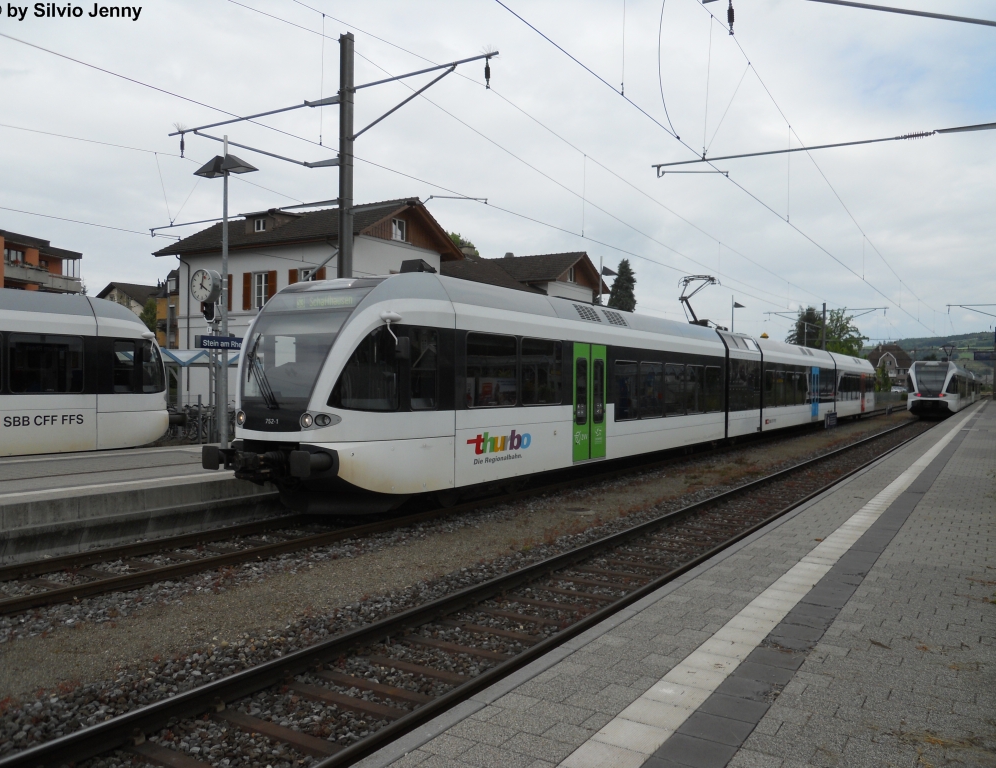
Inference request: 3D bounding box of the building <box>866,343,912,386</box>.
[{"bbox_3d":[97.909,-3.730,206.999,10.300,12.320,9.300,0,0,31],"label":"building"}]

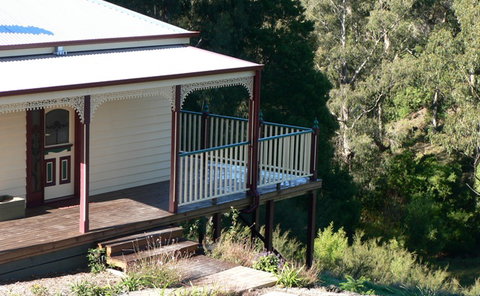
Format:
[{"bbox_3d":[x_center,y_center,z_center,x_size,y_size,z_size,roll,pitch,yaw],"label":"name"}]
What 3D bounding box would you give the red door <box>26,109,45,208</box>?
[{"bbox_3d":[-3.826,0.113,24.084,0.063,2.000,0.451,9,12,37],"label":"red door"}]

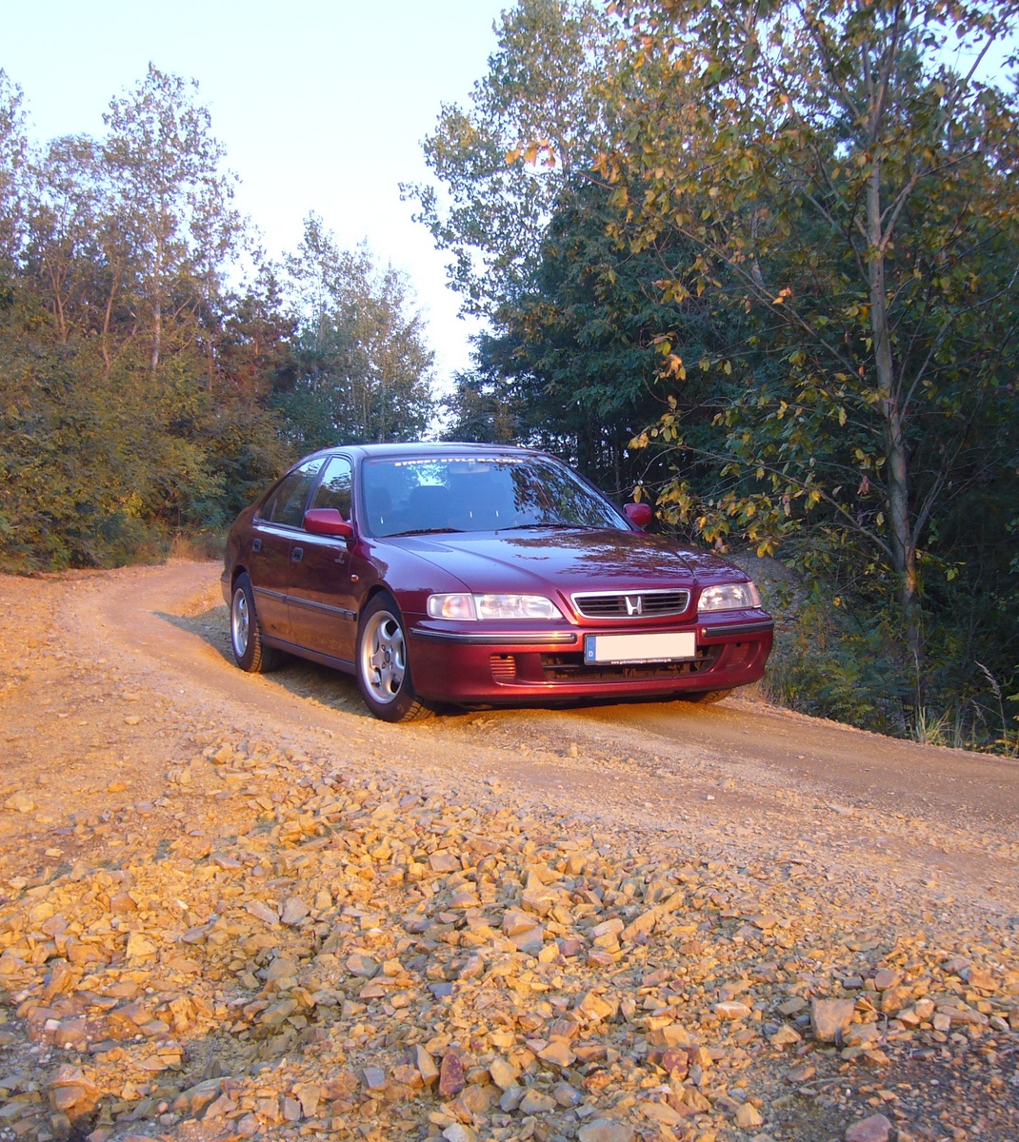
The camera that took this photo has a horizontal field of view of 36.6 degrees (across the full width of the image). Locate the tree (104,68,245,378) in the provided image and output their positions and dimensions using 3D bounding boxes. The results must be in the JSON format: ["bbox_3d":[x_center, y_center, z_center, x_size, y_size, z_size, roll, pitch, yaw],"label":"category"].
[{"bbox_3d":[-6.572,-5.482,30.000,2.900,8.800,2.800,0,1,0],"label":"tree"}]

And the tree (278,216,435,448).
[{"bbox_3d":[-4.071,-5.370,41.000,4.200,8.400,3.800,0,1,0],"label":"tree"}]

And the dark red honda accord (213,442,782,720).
[{"bbox_3d":[-0.374,-0.053,8.598,1.750,1.370,4.680,-2,3,-23],"label":"dark red honda accord"}]

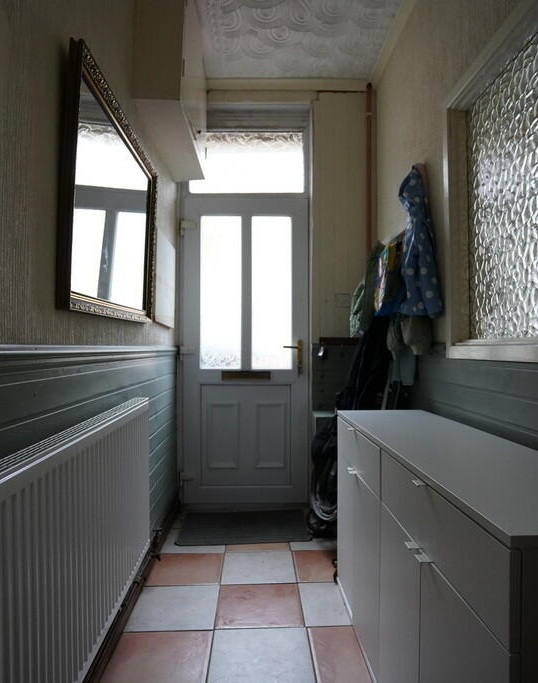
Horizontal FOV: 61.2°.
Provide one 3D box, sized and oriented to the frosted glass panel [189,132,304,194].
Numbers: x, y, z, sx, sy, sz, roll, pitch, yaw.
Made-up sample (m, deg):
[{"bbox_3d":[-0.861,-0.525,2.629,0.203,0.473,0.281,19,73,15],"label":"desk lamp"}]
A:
[{"bbox_3d":[-0.143,-1.151,2.963,0.745,0.400,0.030,0,-1,-1],"label":"frosted glass panel"}]

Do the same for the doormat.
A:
[{"bbox_3d":[-0.135,1.084,2.667,0.748,0.012,0.447,0,-1,-5],"label":"doormat"}]

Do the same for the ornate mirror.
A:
[{"bbox_3d":[-0.545,-0.440,1.682,0.040,0.713,0.957,2,0,-2],"label":"ornate mirror"}]

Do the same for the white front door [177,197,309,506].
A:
[{"bbox_3d":[-0.152,0.059,2.955,0.830,1.960,0.060,0,-1,-1],"label":"white front door"}]

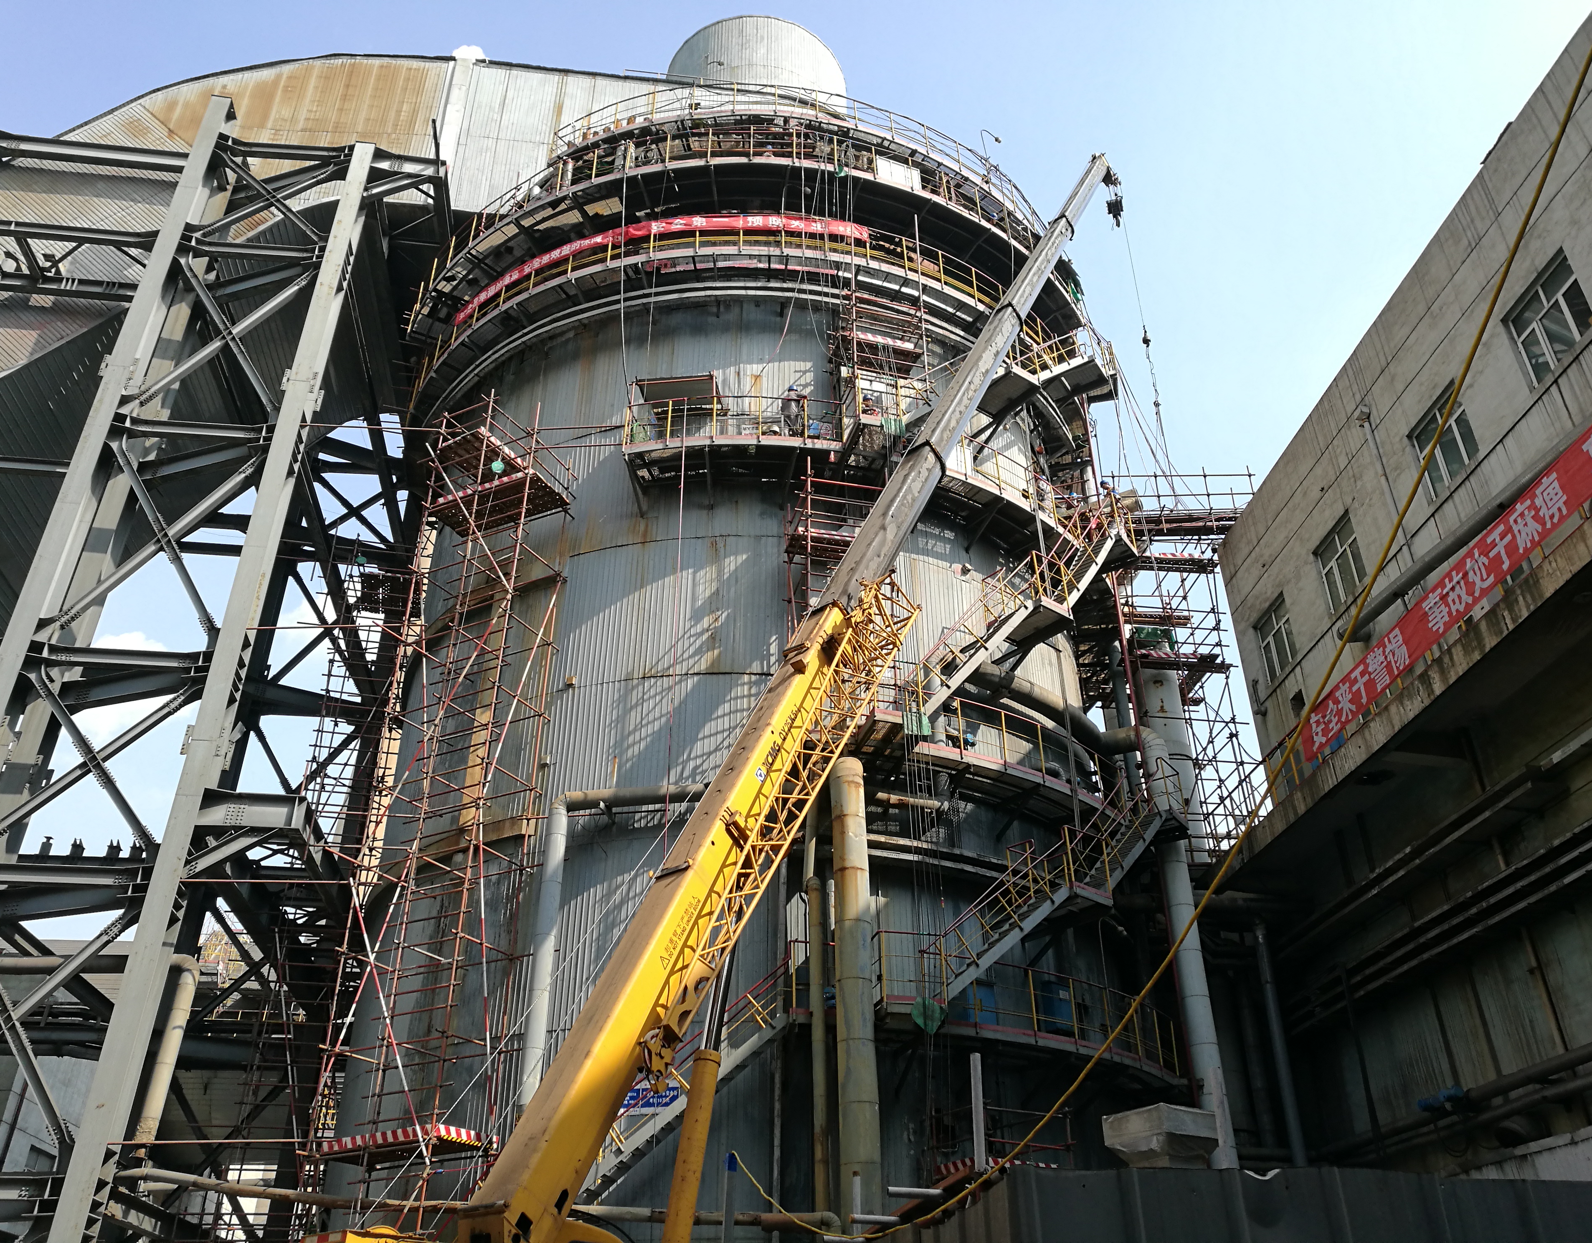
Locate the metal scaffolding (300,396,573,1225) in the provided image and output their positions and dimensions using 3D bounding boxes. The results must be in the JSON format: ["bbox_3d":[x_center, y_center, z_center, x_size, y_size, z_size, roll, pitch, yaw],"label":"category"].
[{"bbox_3d":[-6.678,3.301,25.373,2.850,19.626,1.700,-14,-35,21],"label":"metal scaffolding"}]

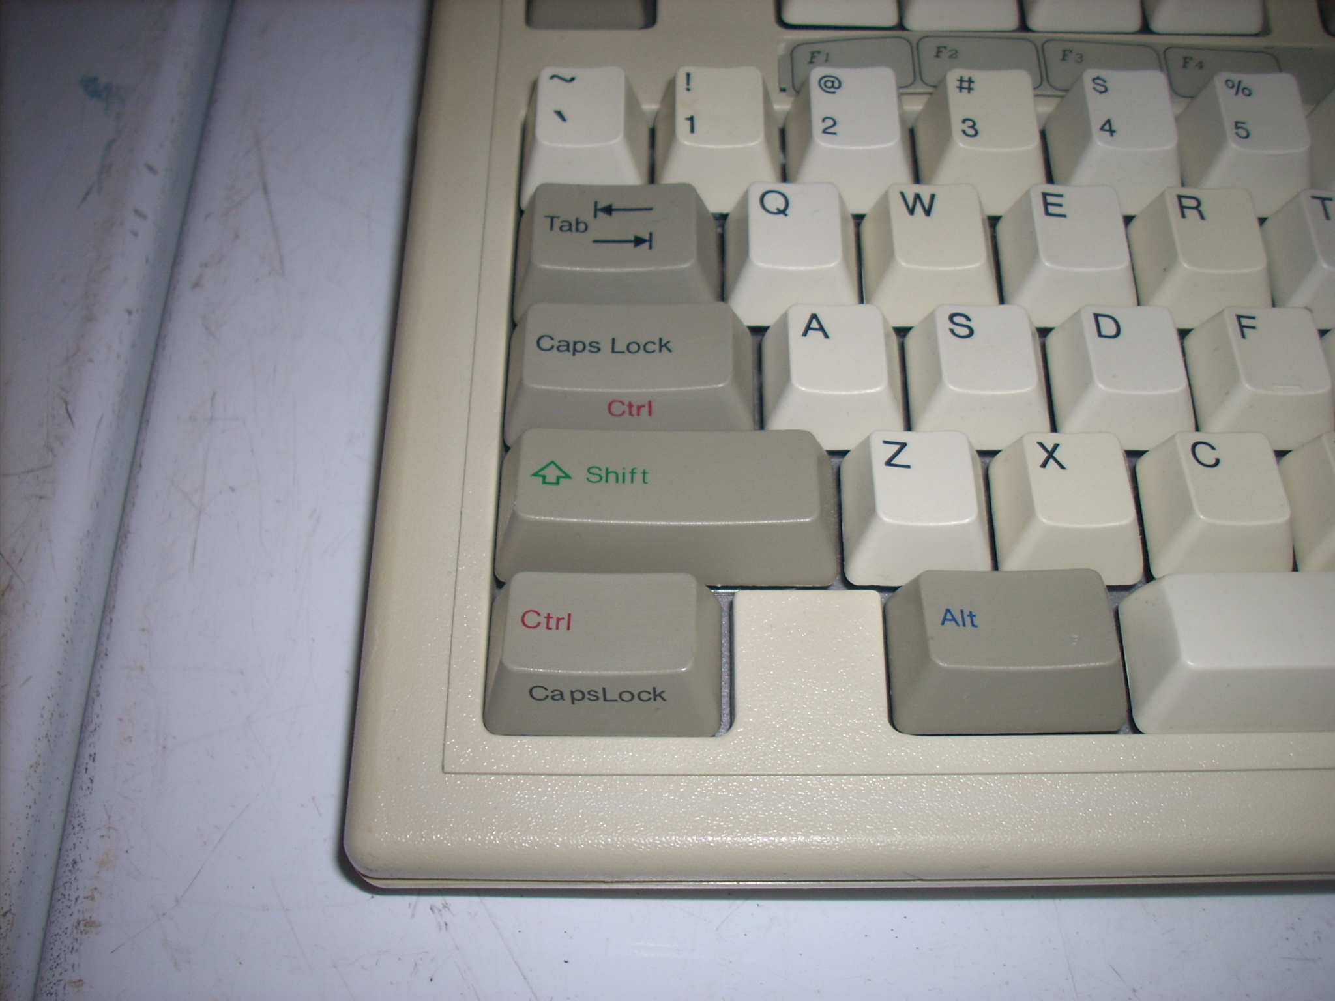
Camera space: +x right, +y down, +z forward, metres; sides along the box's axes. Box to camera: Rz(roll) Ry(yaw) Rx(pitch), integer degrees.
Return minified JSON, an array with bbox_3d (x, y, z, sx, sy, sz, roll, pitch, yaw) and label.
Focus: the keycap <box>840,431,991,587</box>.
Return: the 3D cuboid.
[{"bbox_3d":[0.031,0.000,0.176,0.018,0.010,0.018,0,63,0],"label":"keycap"}]

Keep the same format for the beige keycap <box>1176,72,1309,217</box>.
[{"bbox_3d":[0.081,-0.050,0.198,0.018,0.012,0.018,0,63,1],"label":"beige keycap"}]

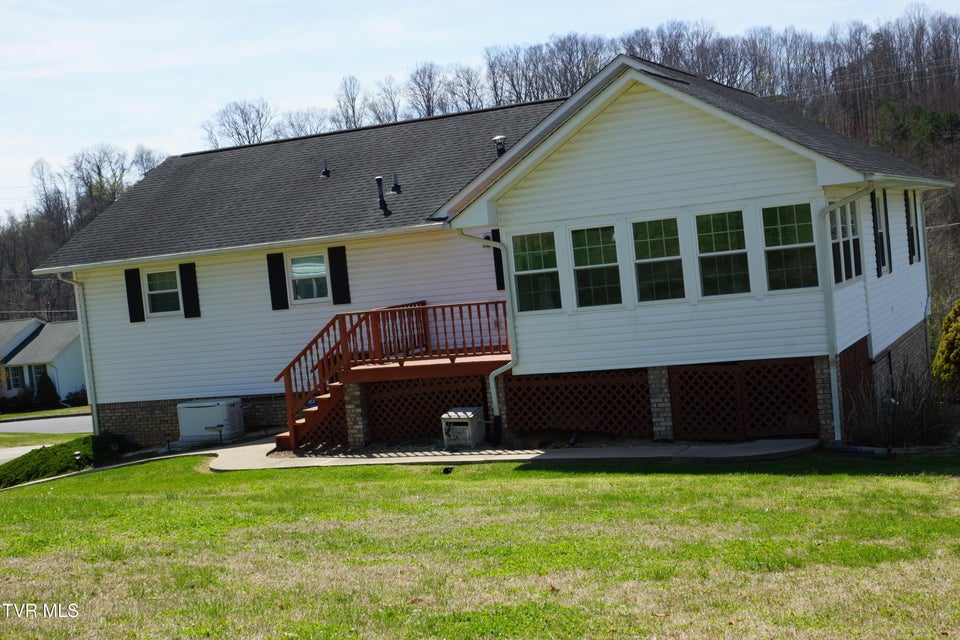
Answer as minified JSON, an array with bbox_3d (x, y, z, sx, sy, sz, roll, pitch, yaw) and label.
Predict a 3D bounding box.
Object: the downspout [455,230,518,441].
[{"bbox_3d":[0.180,0.205,18.437,0.780,3.260,0.190,-4,3,25],"label":"downspout"}]

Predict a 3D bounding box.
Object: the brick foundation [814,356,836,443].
[{"bbox_3d":[4.864,1.064,16.633,0.310,1.170,0.300,-4,3,25],"label":"brick foundation"}]

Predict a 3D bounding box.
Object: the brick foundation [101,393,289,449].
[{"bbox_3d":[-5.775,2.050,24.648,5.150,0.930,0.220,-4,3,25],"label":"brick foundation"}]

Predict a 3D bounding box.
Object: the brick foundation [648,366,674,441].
[{"bbox_3d":[2.713,1.202,17.636,0.305,1.050,0.300,-4,3,25],"label":"brick foundation"}]

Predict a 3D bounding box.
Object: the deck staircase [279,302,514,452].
[{"bbox_3d":[-0.953,0.822,20.646,4.520,2.190,2.800,-4,3,25],"label":"deck staircase"}]

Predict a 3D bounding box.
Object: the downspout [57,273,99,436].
[{"bbox_3d":[-8.504,0.782,25.331,0.160,3.590,0.600,-4,3,25],"label":"downspout"}]

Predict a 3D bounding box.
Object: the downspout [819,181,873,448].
[{"bbox_3d":[5.020,-0.072,16.173,0.820,3.460,0.170,-4,3,25],"label":"downspout"}]

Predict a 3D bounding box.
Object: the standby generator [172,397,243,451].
[{"bbox_3d":[-5.275,1.945,23.475,1.200,0.750,0.630,-4,3,25],"label":"standby generator"}]

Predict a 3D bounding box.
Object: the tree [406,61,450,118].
[{"bbox_3d":[-5.471,-22.589,130.000,4.800,11.000,4.800,-4,3,25],"label":"tree"}]

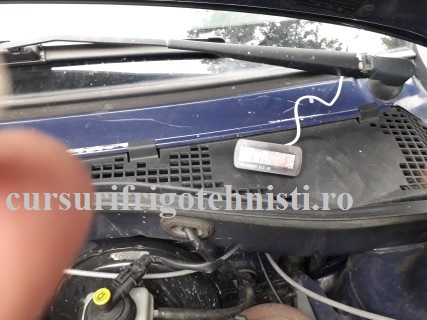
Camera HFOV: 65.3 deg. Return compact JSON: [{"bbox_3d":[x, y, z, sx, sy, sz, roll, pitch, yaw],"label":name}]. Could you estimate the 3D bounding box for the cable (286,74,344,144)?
[{"bbox_3d":[0.141,-0.074,0.467,0.050,0.040,0.160,34,51,30],"label":"cable"}]

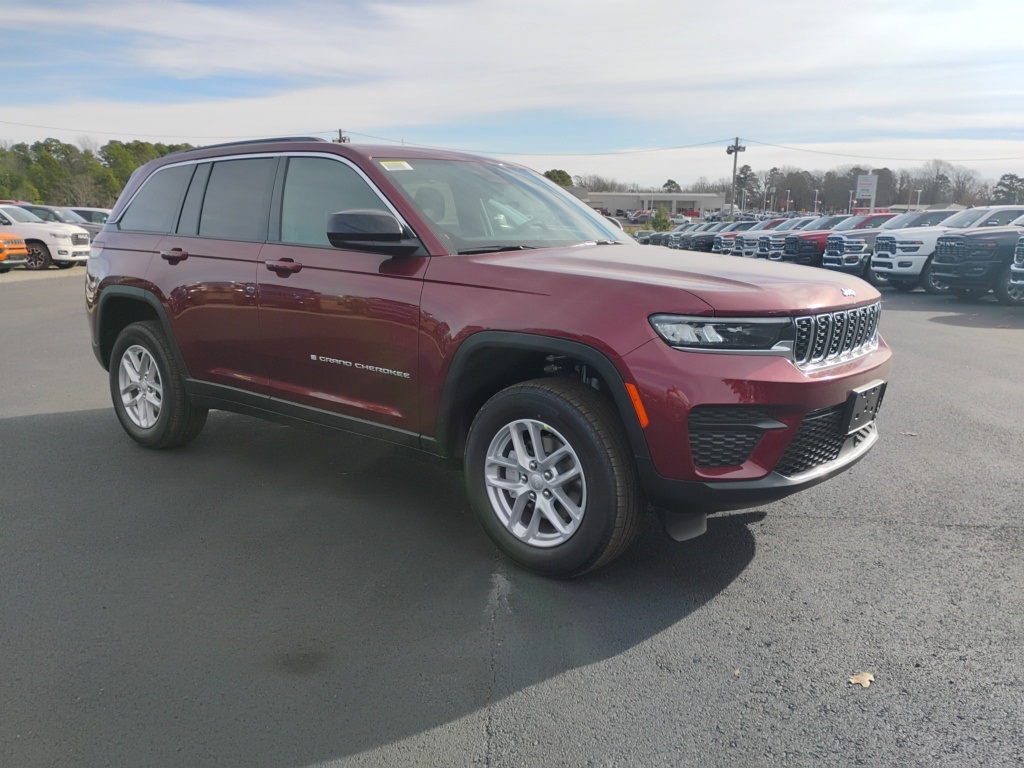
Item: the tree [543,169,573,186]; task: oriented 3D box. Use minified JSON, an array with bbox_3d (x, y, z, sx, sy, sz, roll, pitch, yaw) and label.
[{"bbox_3d":[11.107,-45.998,200.000,7.800,12.500,7.800,1,10,0],"label":"tree"}]

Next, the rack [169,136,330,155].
[{"bbox_3d":[-1.515,-1.317,4.618,1.500,0.070,0.060,9,13,38],"label":"rack"}]

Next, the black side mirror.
[{"bbox_3d":[-0.584,-0.639,3.498,0.280,0.195,0.260,-7,13,-36],"label":"black side mirror"}]

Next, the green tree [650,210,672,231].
[{"bbox_3d":[19.854,-21.779,110.000,2.800,3.500,2.800,1,10,0],"label":"green tree"}]

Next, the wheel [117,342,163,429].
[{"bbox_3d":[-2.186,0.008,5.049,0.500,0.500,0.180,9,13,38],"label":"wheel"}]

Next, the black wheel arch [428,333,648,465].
[{"bbox_3d":[0.107,0.084,3.152,1.050,0.570,0.180,9,13,38],"label":"black wheel arch"}]

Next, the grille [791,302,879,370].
[{"bbox_3d":[1.310,-0.203,3.292,0.110,0.200,1.050,9,13,38],"label":"grille"}]

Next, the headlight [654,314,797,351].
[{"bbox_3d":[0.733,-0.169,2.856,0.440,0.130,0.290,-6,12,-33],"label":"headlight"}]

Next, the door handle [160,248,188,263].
[{"bbox_3d":[-1.866,-0.705,4.579,0.250,0.070,0.060,9,13,38],"label":"door handle"}]

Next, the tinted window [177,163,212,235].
[{"bbox_3d":[-1.760,-1.037,4.621,0.220,0.420,0.060,9,-9,38],"label":"tinted window"}]

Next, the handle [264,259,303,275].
[{"bbox_3d":[-1.097,-0.567,3.981,0.255,0.070,0.060,9,13,38],"label":"handle"}]

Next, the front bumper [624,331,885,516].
[{"bbox_3d":[1.176,0.032,3.449,0.570,0.585,1.920,9,13,38],"label":"front bumper"}]

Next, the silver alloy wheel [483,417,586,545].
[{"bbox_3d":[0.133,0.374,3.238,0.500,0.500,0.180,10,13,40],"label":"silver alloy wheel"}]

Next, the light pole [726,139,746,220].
[{"bbox_3d":[24.198,-21.949,90.000,2.100,9.600,0.900,4,10,14],"label":"light pole"}]

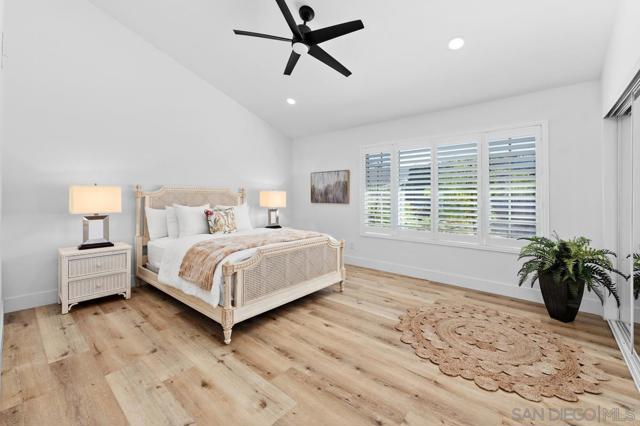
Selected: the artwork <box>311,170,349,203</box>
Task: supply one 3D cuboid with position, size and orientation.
[{"bbox_3d":[0.166,-0.501,4.960,0.976,0.637,0.040,2,4,40],"label":"artwork"}]

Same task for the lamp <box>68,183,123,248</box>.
[{"bbox_3d":[-2.745,0.043,3.060,0.260,0.770,0.465,3,4,41],"label":"lamp"}]

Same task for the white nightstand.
[{"bbox_3d":[-2.697,0.750,2.998,0.432,0.640,0.620,3,4,41],"label":"white nightstand"}]

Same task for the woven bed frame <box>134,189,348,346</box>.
[{"bbox_3d":[-1.151,0.320,3.502,2.322,1.439,1.776,2,4,39],"label":"woven bed frame"}]

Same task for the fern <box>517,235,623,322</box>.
[{"bbox_3d":[2.500,0.666,2.548,0.730,0.850,0.730,2,4,39],"label":"fern"}]

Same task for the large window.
[{"bbox_3d":[1.704,-0.342,3.709,2.511,1.617,0.100,2,4,40],"label":"large window"}]

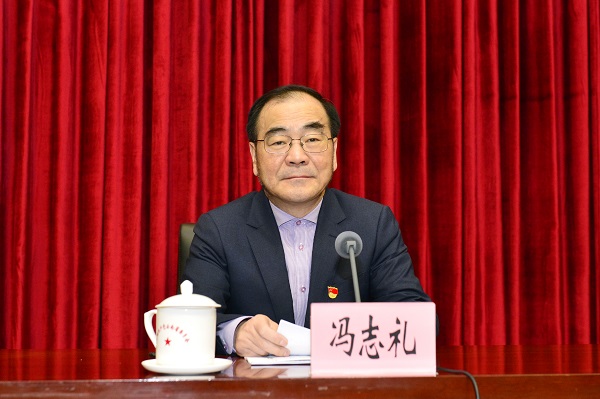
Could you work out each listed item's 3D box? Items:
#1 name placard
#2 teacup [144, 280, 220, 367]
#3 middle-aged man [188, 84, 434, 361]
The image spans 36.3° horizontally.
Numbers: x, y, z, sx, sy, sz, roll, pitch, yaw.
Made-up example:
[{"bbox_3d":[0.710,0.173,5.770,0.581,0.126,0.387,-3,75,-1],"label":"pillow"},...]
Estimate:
[{"bbox_3d":[0.110,0.208,1.365,0.184,0.110,0.050,0,-4,4],"label":"name placard"},{"bbox_3d":[-0.185,0.187,1.409,0.127,0.127,0.099,-3,-5,37],"label":"teacup"},{"bbox_3d":[0.017,0.385,1.785,0.540,1.280,0.660,0,-4,2],"label":"middle-aged man"}]

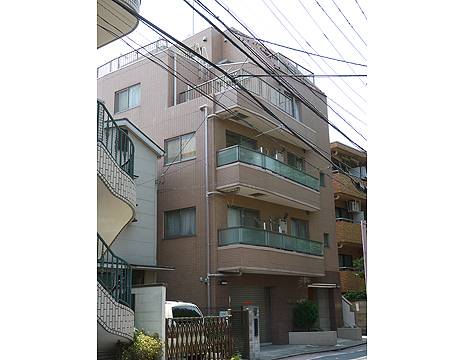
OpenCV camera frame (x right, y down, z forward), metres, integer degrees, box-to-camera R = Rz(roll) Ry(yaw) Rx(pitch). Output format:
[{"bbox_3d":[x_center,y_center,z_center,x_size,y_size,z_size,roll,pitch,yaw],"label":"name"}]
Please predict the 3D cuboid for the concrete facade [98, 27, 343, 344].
[{"bbox_3d":[-0.913,0.329,30.095,8.800,13.200,8.900,-9,-14,33],"label":"concrete facade"}]

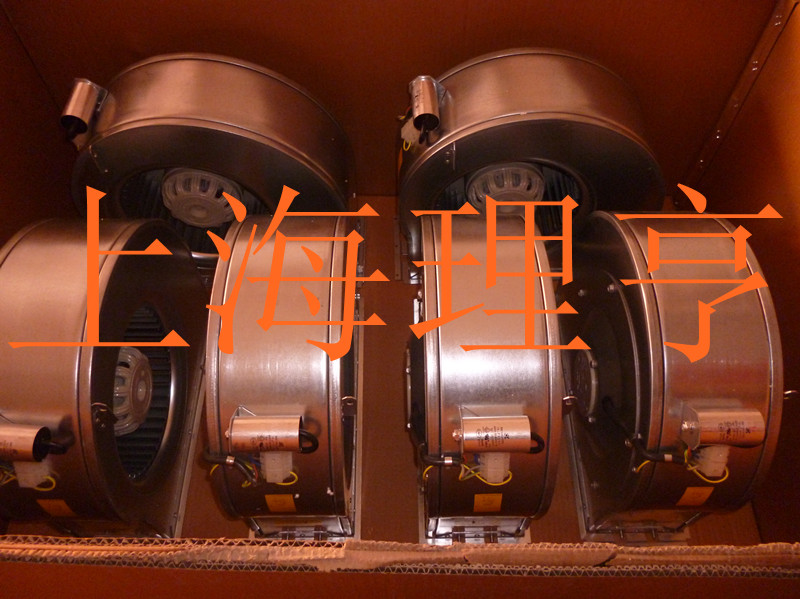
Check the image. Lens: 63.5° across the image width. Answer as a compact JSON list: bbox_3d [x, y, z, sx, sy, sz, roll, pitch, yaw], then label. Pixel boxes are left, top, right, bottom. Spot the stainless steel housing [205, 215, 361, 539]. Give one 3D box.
[{"bbox_3d":[-0.149,0.087,0.907,0.173,0.390,0.445,-1,59,0],"label":"stainless steel housing"}]

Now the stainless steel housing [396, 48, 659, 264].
[{"bbox_3d":[0.211,-0.215,1.083,0.445,0.390,0.173,0,59,0],"label":"stainless steel housing"}]

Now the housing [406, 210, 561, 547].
[{"bbox_3d":[0.097,0.080,0.910,0.173,0.390,0.445,-1,59,0],"label":"housing"}]

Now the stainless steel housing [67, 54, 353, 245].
[{"bbox_3d":[-0.294,-0.207,1.082,0.445,0.390,0.173,1,60,1],"label":"stainless steel housing"}]

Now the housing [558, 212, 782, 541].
[{"bbox_3d":[0.346,0.074,0.912,0.173,0.390,0.445,0,59,0],"label":"housing"}]

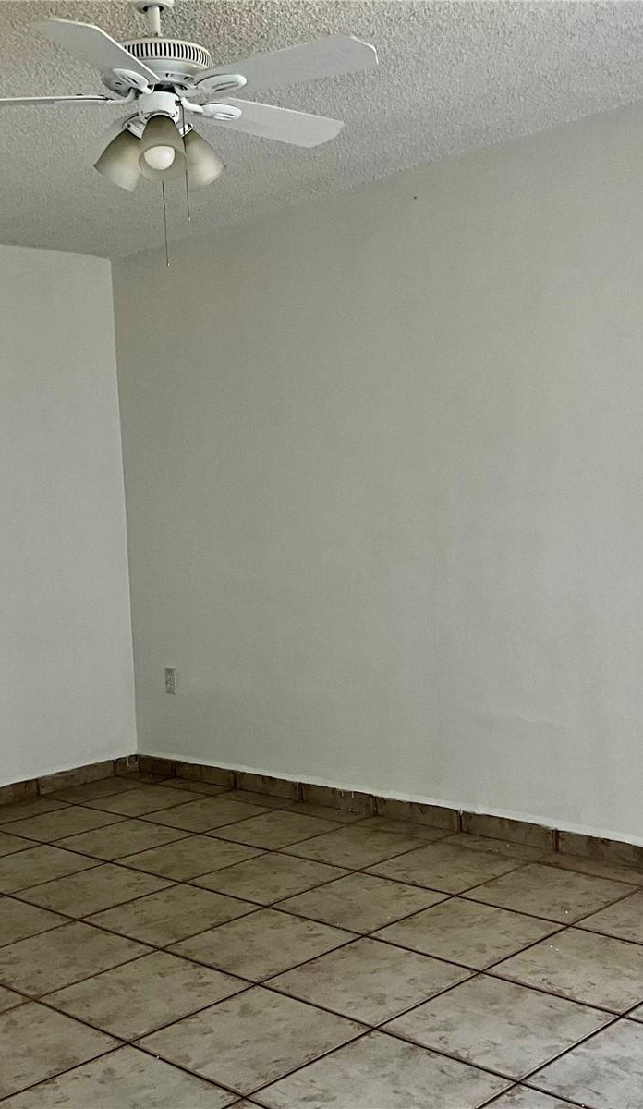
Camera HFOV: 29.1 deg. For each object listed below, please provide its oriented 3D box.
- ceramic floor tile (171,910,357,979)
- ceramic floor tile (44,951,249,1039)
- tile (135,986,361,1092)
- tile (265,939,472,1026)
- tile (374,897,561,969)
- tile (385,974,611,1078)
[{"bbox_3d":[-0.170,1.116,3.543,0.406,0.010,0.406,0,5,45],"label":"ceramic floor tile"},{"bbox_3d":[-0.452,1.139,3.204,0.397,0.010,0.397,0,5,45],"label":"ceramic floor tile"},{"bbox_3d":[-0.163,1.139,2.915,0.397,0.010,0.397,0,5,45],"label":"tile"},{"bbox_3d":[0.124,1.117,3.244,0.406,0.010,0.406,0,5,45],"label":"tile"},{"bbox_3d":[0.416,1.082,3.539,0.406,0.010,0.406,0,5,45],"label":"tile"},{"bbox_3d":[0.416,1.105,2.913,0.397,0.010,0.397,0,5,45],"label":"tile"}]

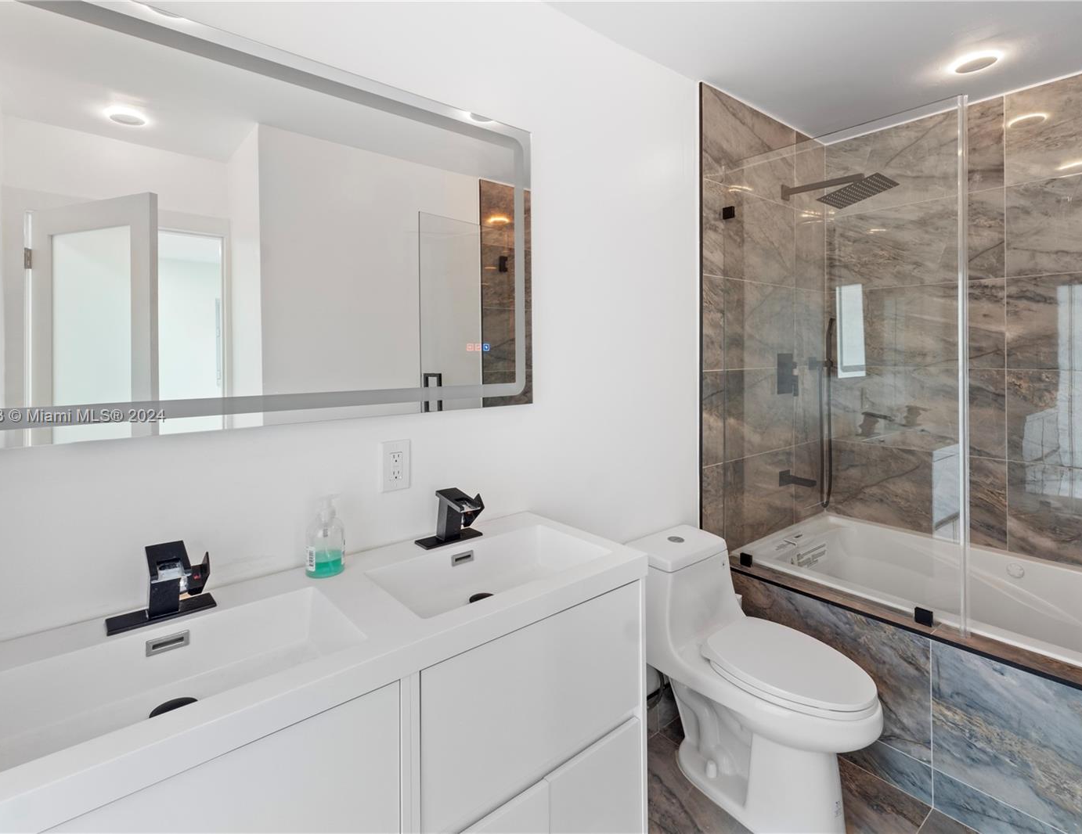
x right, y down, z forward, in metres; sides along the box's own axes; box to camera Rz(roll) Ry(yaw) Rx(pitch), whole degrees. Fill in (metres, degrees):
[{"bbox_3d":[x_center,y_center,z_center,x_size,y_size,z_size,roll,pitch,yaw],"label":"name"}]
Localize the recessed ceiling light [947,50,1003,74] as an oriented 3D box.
[{"bbox_3d":[1.681,-1.361,2.018,0.165,0.025,0.165,-4,6,-39],"label":"recessed ceiling light"}]

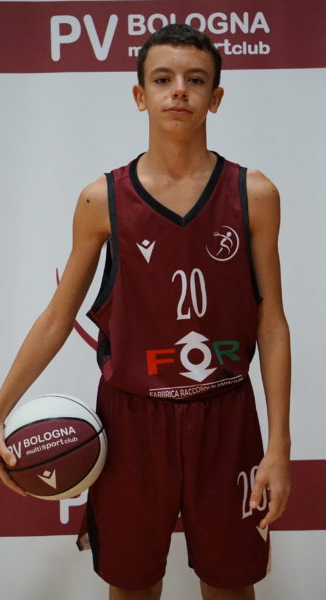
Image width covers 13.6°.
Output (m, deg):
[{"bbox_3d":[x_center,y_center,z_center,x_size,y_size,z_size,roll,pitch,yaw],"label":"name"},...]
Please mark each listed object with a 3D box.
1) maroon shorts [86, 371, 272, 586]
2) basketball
[{"bbox_3d":[0.024,0.386,2.890,0.385,0.435,0.270,-1,2,-6],"label":"maroon shorts"},{"bbox_3d":[-0.223,0.306,2.830,0.220,0.220,0.220,-1,2,0],"label":"basketball"}]

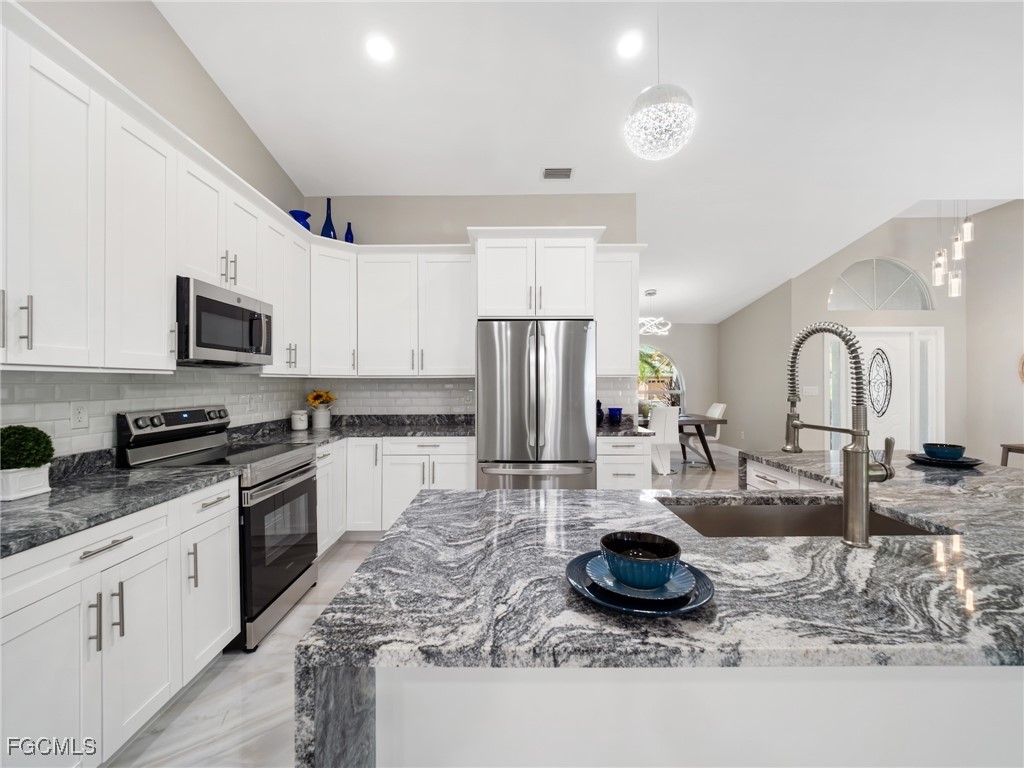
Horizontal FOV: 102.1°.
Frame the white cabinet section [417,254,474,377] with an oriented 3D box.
[{"bbox_3d":[-0.562,-0.610,3.800,0.520,1.080,0.330,0,0,0],"label":"white cabinet section"}]

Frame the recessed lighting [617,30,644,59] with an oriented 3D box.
[{"bbox_3d":[0.724,-2.091,2.543,0.155,0.030,0.155,0,-12,0],"label":"recessed lighting"}]

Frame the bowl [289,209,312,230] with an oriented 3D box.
[{"bbox_3d":[-1.757,-1.311,3.443,0.176,0.252,0.176,0,0,0],"label":"bowl"}]

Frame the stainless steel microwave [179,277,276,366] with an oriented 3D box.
[{"bbox_3d":[-1.803,-0.323,2.438,0.400,0.415,0.754,0,0,-1],"label":"stainless steel microwave"}]

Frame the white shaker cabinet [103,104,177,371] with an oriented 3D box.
[{"bbox_3d":[-1.841,-0.612,1.889,0.315,1.113,0.372,0,0,-1],"label":"white shaker cabinet"}]

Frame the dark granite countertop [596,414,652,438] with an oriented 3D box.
[{"bbox_3d":[0.907,0.355,3.650,0.504,0.121,0.655,0,0,0],"label":"dark granite countertop"}]

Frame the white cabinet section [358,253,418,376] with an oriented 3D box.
[{"bbox_3d":[-1.087,-0.610,3.800,0.530,1.080,0.330,0,0,0],"label":"white cabinet section"}]

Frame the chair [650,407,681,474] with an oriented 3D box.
[{"bbox_3d":[2.127,0.815,6.112,0.444,0.978,0.625,0,0,0],"label":"chair"}]

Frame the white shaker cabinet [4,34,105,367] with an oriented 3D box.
[{"bbox_3d":[-1.804,-0.602,1.510,0.333,1.079,0.343,0,0,0],"label":"white shaker cabinet"}]

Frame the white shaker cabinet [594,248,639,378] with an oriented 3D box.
[{"bbox_3d":[0.902,-0.640,3.878,0.475,1.130,0.320,0,0,-1],"label":"white shaker cabinet"}]

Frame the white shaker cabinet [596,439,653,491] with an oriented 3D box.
[{"bbox_3d":[0.915,0.864,3.754,0.485,0.853,0.600,0,0,-1],"label":"white shaker cabinet"}]

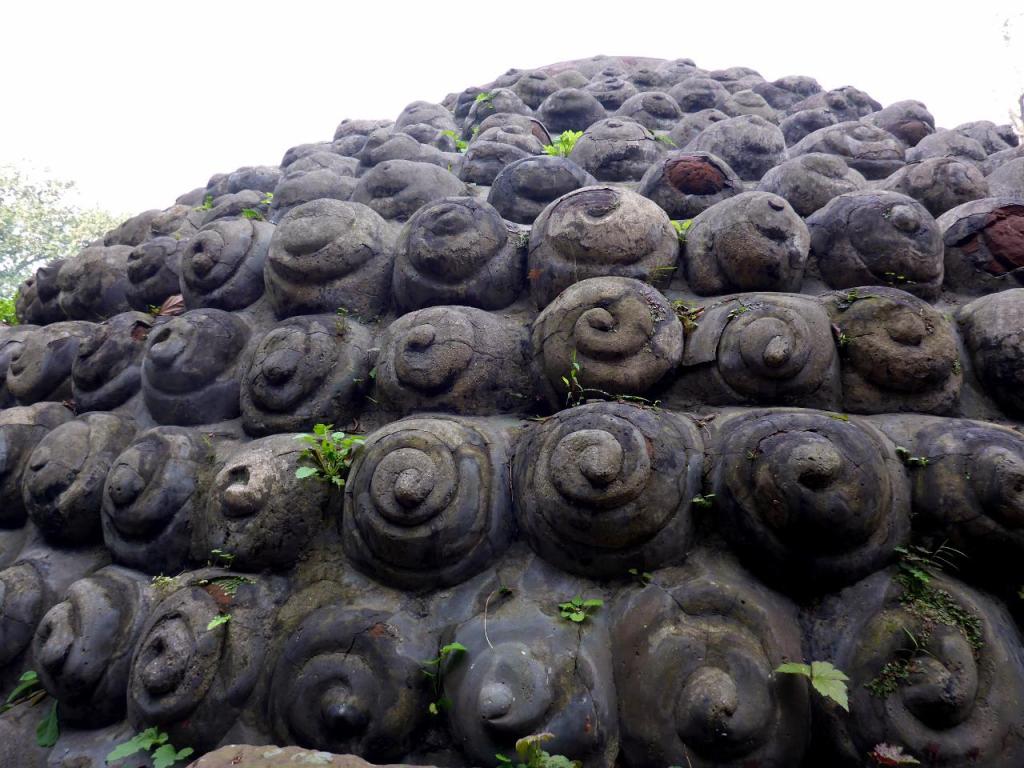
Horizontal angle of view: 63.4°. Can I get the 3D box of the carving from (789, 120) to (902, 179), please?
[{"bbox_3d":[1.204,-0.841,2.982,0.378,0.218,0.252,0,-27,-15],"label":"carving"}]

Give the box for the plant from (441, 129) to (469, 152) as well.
[{"bbox_3d":[-0.211,-0.895,3.045,0.101,0.088,0.084,0,-1,12],"label":"plant"}]

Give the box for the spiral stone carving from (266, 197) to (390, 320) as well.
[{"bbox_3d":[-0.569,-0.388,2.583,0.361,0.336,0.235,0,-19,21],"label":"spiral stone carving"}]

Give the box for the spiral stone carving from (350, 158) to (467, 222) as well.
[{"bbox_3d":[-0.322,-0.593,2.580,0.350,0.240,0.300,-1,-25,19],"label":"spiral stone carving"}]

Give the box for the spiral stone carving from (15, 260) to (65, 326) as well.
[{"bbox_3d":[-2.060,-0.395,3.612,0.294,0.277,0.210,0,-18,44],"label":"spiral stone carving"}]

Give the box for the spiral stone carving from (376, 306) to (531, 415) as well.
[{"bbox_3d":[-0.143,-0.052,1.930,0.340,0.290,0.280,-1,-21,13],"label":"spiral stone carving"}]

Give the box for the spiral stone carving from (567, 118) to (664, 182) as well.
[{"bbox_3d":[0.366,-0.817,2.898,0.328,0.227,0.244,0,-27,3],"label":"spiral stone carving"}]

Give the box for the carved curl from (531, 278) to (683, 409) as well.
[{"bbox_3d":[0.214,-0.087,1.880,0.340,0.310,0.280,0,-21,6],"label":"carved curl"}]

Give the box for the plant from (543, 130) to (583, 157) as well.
[{"bbox_3d":[0.168,-0.795,2.750,0.130,0.100,0.110,0,-3,0],"label":"plant"}]

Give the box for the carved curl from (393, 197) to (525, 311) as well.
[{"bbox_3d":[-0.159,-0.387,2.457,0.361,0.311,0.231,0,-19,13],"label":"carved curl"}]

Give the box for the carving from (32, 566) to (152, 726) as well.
[{"bbox_3d":[-1.140,0.713,2.251,0.336,0.386,0.218,0,-7,28],"label":"carving"}]

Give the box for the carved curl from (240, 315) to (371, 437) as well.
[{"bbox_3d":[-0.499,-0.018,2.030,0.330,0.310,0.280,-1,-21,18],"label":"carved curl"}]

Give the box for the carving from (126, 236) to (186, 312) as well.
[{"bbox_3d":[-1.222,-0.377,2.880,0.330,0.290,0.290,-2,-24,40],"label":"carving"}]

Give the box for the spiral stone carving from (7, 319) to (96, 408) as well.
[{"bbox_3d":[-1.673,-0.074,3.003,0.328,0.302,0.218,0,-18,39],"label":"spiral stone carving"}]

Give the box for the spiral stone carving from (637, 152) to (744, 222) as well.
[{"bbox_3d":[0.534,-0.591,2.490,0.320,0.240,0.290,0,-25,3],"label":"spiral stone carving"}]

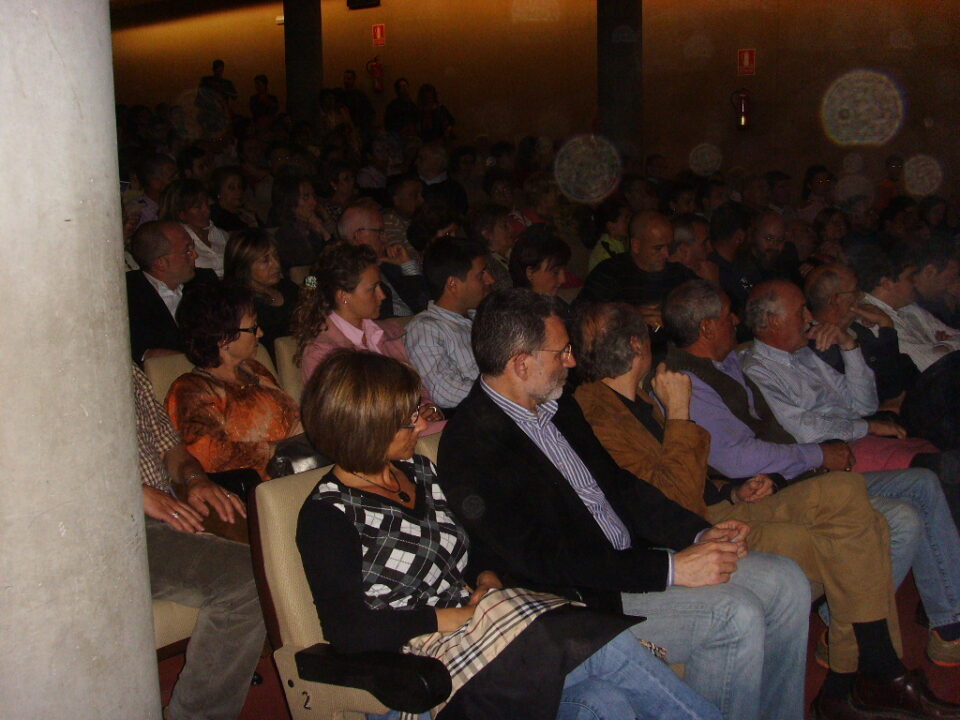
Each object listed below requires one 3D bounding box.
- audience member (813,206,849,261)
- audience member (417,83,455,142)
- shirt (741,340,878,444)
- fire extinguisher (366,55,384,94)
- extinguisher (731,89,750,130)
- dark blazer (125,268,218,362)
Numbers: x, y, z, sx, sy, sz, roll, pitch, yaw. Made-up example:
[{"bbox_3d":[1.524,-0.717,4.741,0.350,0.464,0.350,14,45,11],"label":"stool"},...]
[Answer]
[{"bbox_3d":[2.947,-0.580,8.597,0.720,1.250,0.480,5,10,33],"label":"audience member"},{"bbox_3d":[-0.575,-2.679,13.820,0.480,1.640,0.320,-7,10,-37],"label":"audience member"},{"bbox_3d":[1.069,0.125,3.520,0.410,0.450,0.470,5,10,33],"label":"shirt"},{"bbox_3d":[-1.423,-3.900,14.800,0.210,0.510,0.180,4,10,30],"label":"fire extinguisher"},{"bbox_3d":[3.022,-2.895,12.500,0.210,0.490,0.180,4,10,30],"label":"extinguisher"},{"bbox_3d":[-1.077,-0.073,3.680,0.390,0.560,0.490,5,10,33],"label":"dark blazer"}]

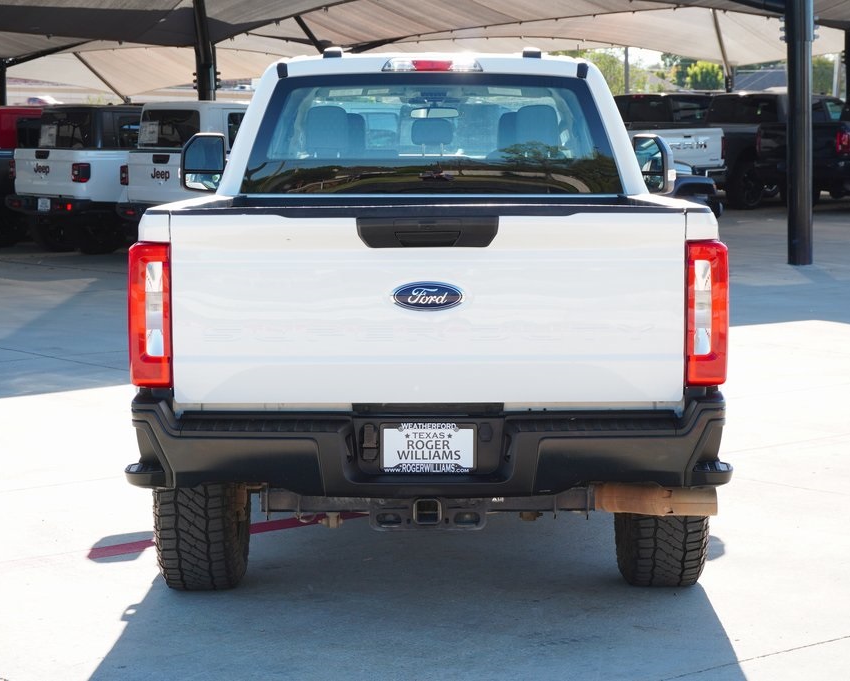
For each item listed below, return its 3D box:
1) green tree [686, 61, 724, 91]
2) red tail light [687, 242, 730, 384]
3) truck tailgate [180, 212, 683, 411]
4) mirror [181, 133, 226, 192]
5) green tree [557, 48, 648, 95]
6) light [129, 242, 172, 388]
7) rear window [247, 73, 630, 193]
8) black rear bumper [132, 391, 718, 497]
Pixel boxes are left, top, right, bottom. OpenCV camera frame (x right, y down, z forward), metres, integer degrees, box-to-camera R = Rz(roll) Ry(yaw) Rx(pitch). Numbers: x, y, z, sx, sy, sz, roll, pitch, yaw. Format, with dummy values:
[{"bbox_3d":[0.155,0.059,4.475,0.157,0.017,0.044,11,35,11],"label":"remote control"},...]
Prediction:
[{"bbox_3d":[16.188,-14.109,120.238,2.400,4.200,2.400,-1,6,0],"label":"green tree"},{"bbox_3d":[0.941,-0.090,6.920,0.146,0.480,0.150,0,6,1],"label":"red tail light"},{"bbox_3d":[0.012,-0.109,6.791,1.710,0.650,0.100,-1,7,1],"label":"truck tailgate"},{"bbox_3d":[-1.185,-0.952,11.100,0.260,0.320,0.170,0,6,1],"label":"mirror"},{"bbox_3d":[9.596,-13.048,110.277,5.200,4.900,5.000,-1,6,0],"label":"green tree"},{"bbox_3d":[-0.900,-0.083,6.819,0.142,0.480,0.150,-1,7,1],"label":"light"},{"bbox_3d":[0.033,-0.911,9.130,1.660,0.535,0.120,0,-4,1],"label":"rear window"},{"bbox_3d":[0.017,0.325,6.821,2.000,0.320,0.400,-1,7,1],"label":"black rear bumper"}]

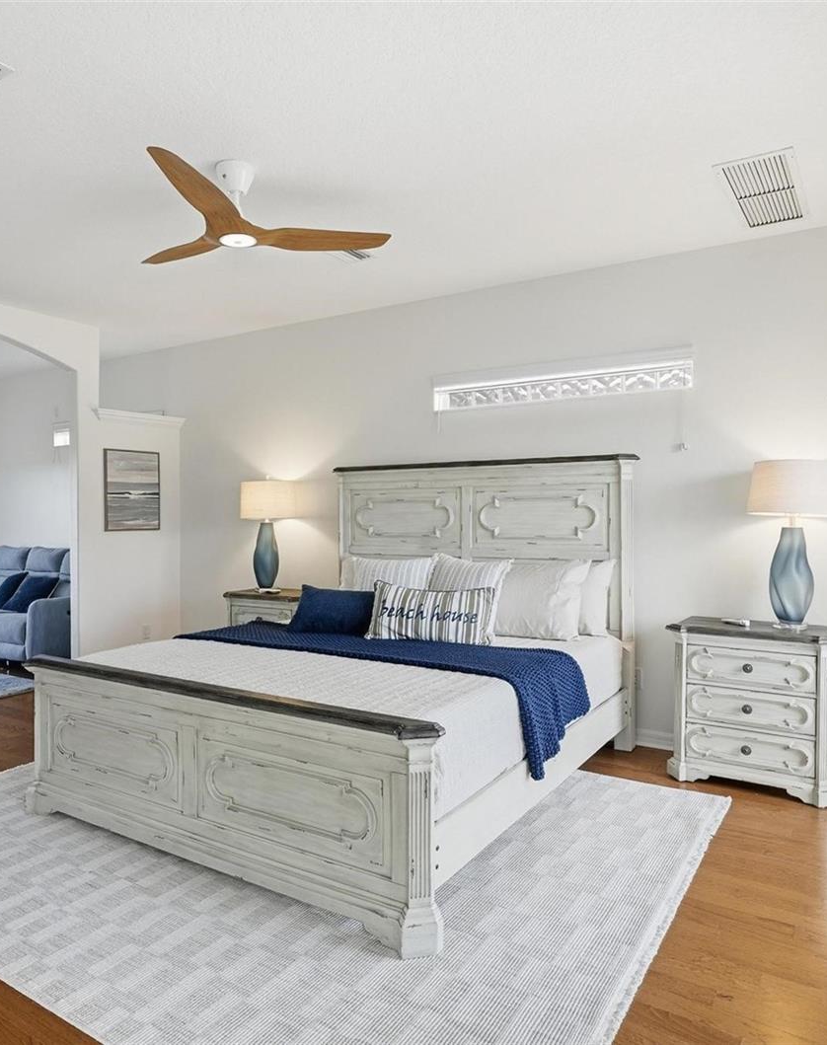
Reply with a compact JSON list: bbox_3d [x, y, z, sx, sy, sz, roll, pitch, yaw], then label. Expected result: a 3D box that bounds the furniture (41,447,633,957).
[{"bbox_3d":[-0.247,0.442,3.499,2.110,1.642,2.330,0,0,31],"label":"furniture"}]

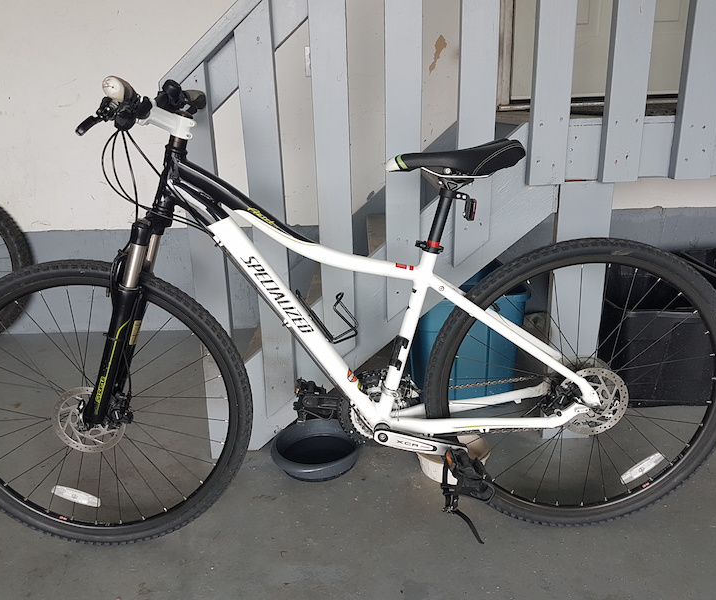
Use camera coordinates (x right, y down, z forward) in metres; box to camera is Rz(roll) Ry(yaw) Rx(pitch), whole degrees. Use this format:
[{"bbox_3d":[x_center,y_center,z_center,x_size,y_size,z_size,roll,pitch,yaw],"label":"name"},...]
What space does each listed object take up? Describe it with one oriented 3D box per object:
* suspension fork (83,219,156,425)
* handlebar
[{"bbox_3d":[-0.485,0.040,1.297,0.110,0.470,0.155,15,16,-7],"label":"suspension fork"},{"bbox_3d":[-0.394,-0.379,1.172,0.120,0.110,0.620,-3,17,-2],"label":"handlebar"}]

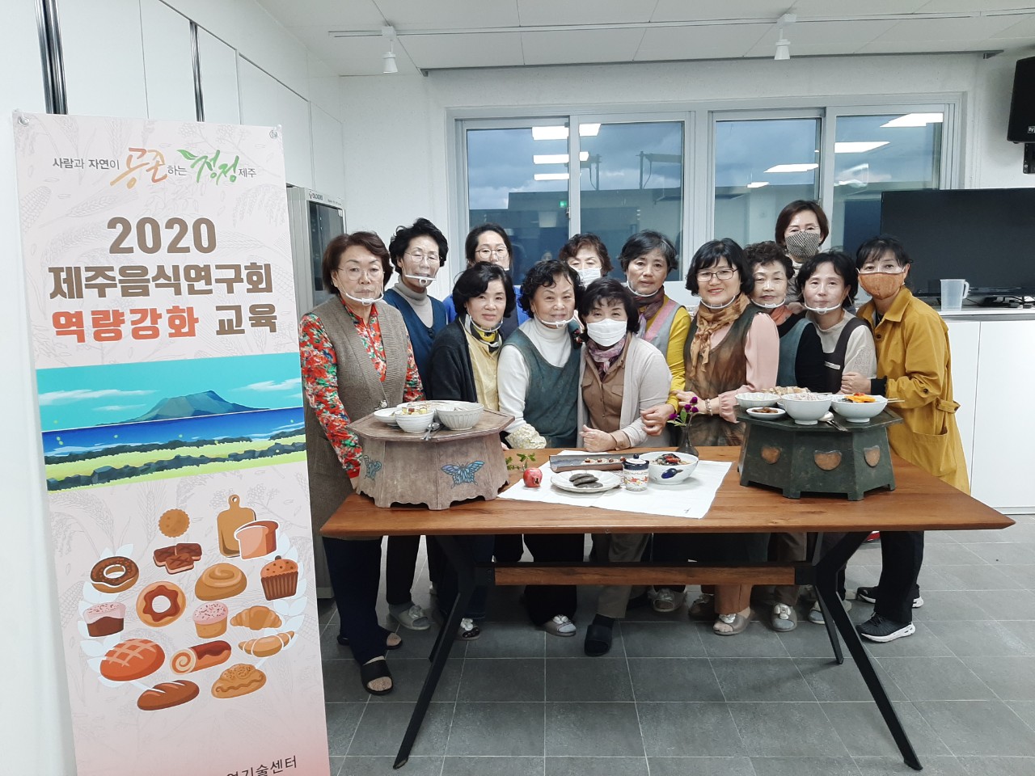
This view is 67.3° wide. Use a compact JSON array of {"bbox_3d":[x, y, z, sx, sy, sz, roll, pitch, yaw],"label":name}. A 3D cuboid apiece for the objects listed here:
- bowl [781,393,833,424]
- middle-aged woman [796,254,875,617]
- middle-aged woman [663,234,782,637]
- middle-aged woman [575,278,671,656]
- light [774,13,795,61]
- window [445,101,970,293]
[{"bbox_3d":[0.826,0.061,2.226,0.136,0.072,0.136,-1,8,3],"label":"bowl"},{"bbox_3d":[1.206,0.225,2.967,0.450,1.480,0.440,2,9,23],"label":"middle-aged woman"},{"bbox_3d":[0.803,0.193,3.057,0.440,1.540,0.370,5,10,38],"label":"middle-aged woman"},{"bbox_3d":[0.405,0.279,3.025,0.430,1.400,0.460,1,8,16],"label":"middle-aged woman"},{"bbox_3d":[1.260,-1.658,3.675,0.100,0.205,0.110,-1,8,3],"label":"light"},{"bbox_3d":[1.084,-1.109,4.609,2.960,1.150,0.160,-1,8,3],"label":"window"}]

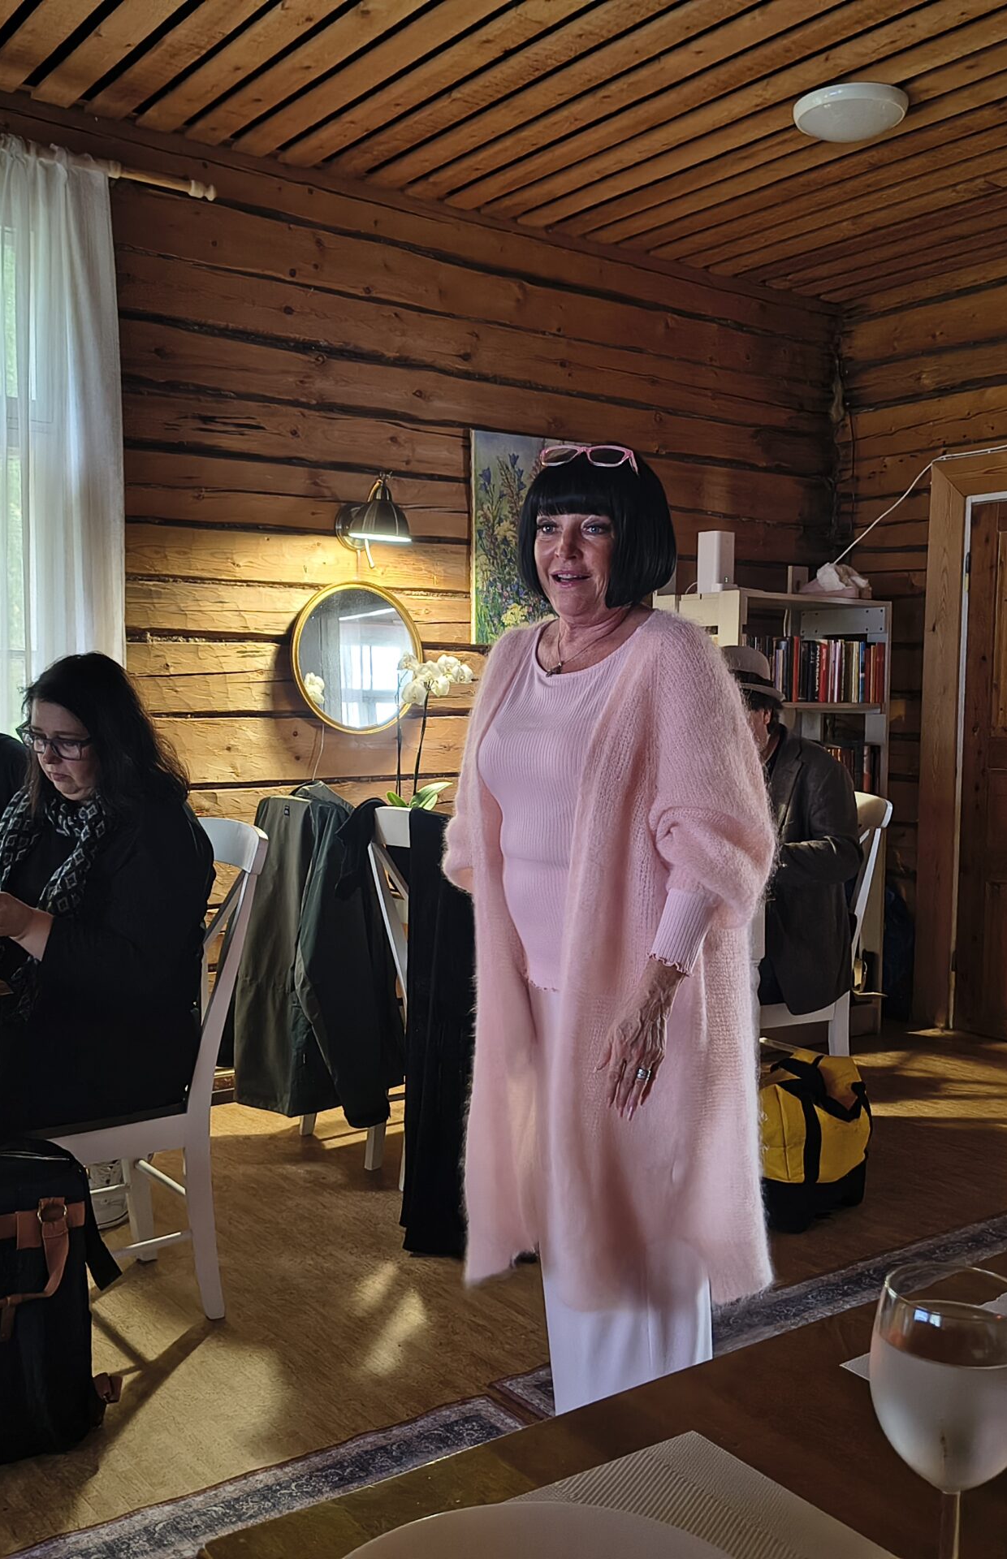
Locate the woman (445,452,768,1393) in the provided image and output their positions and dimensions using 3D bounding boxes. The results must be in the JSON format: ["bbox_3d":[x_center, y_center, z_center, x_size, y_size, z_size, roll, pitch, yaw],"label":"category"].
[{"bbox_3d":[0.143,0.361,1.981,0.500,1.660,0.370,3,5,37],"label":"woman"}]

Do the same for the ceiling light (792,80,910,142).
[{"bbox_3d":[0.931,-1.760,3.698,0.300,0.078,0.300,0,4,0],"label":"ceiling light"}]

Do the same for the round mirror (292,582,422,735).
[{"bbox_3d":[-0.444,-0.374,4.285,0.480,0.480,0.040,-2,5,-37],"label":"round mirror"}]

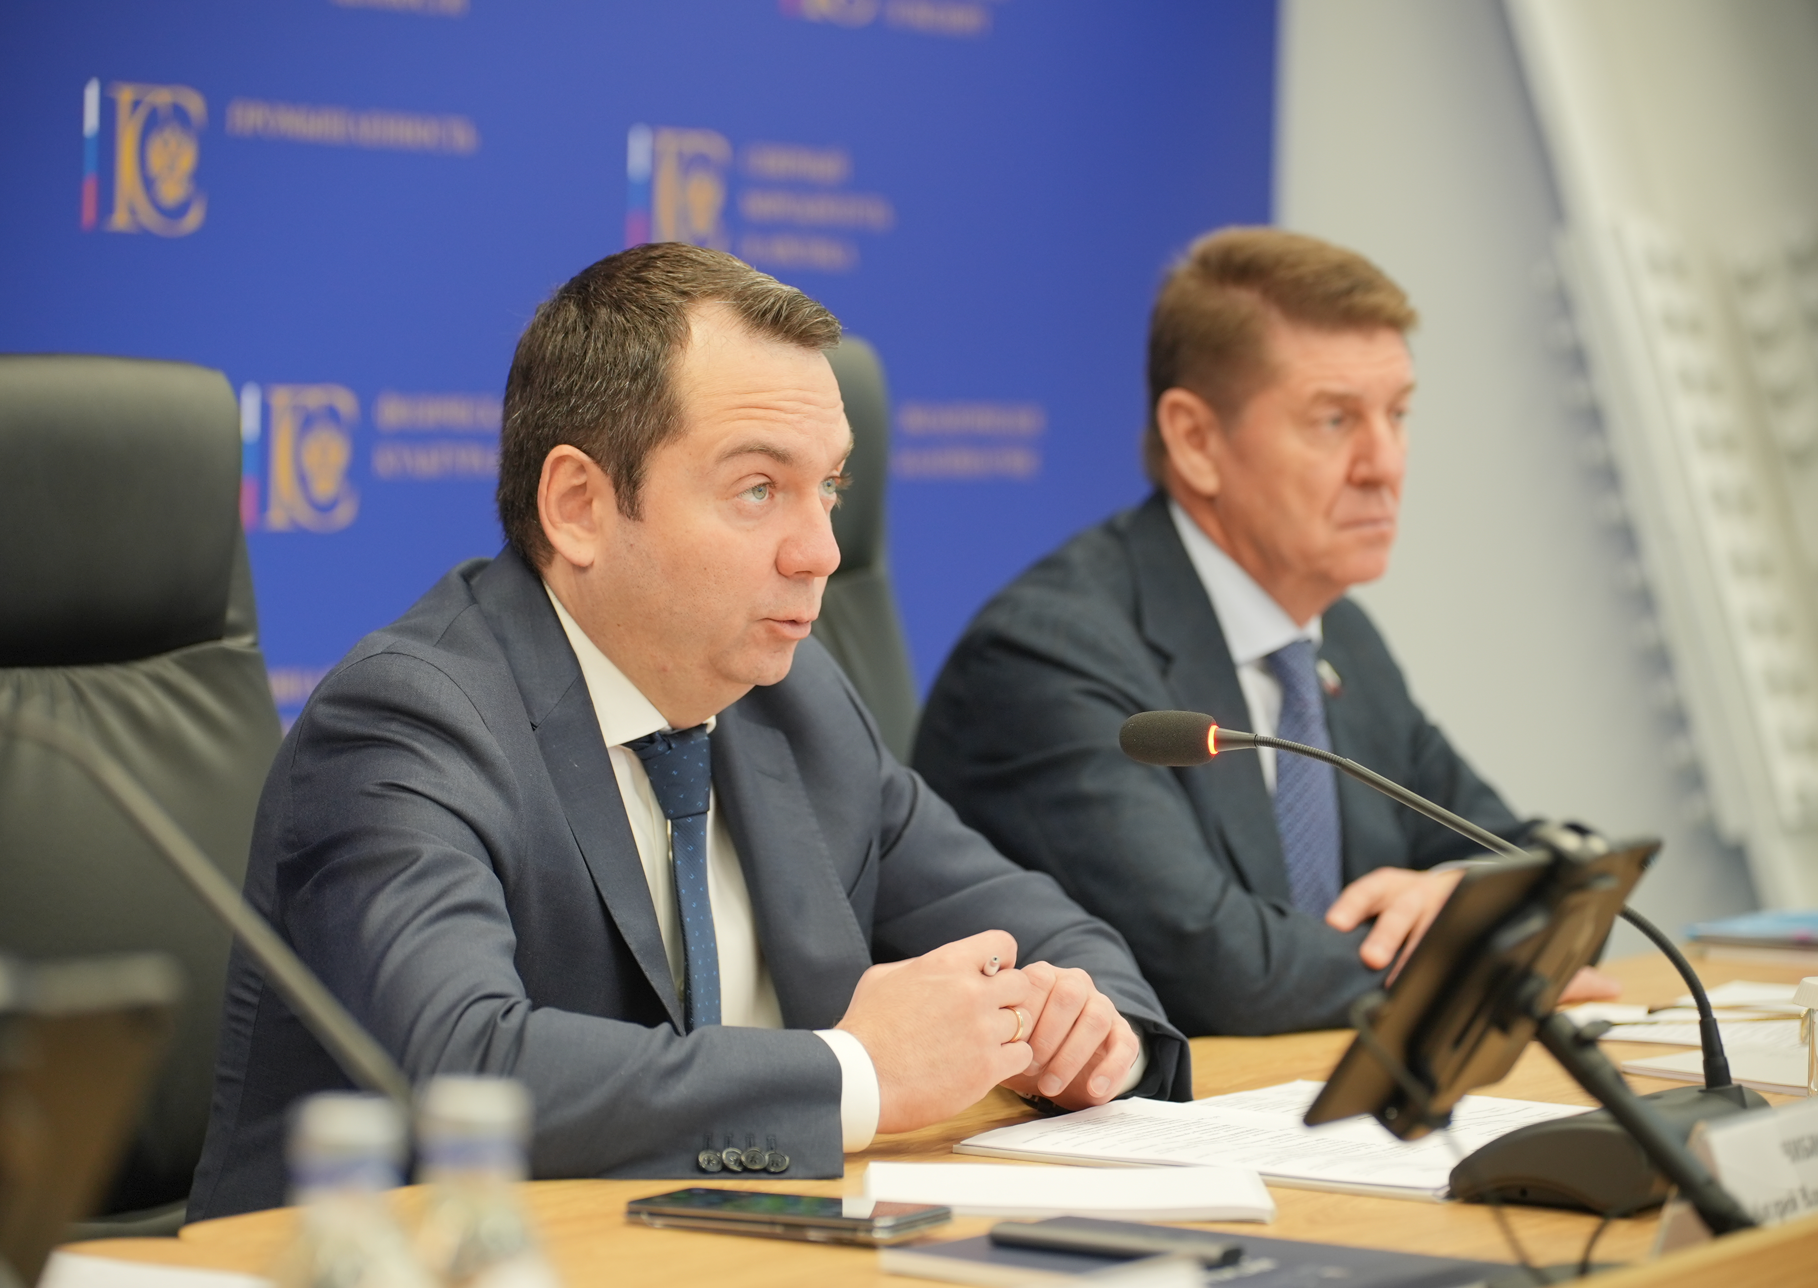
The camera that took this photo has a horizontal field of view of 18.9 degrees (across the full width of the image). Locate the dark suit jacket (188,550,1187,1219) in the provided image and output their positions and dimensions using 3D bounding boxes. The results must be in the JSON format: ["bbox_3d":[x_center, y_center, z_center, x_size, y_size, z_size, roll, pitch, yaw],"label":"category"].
[{"bbox_3d":[-0.128,0.226,2.900,0.510,0.570,0.570,3,3,38],"label":"dark suit jacket"}]

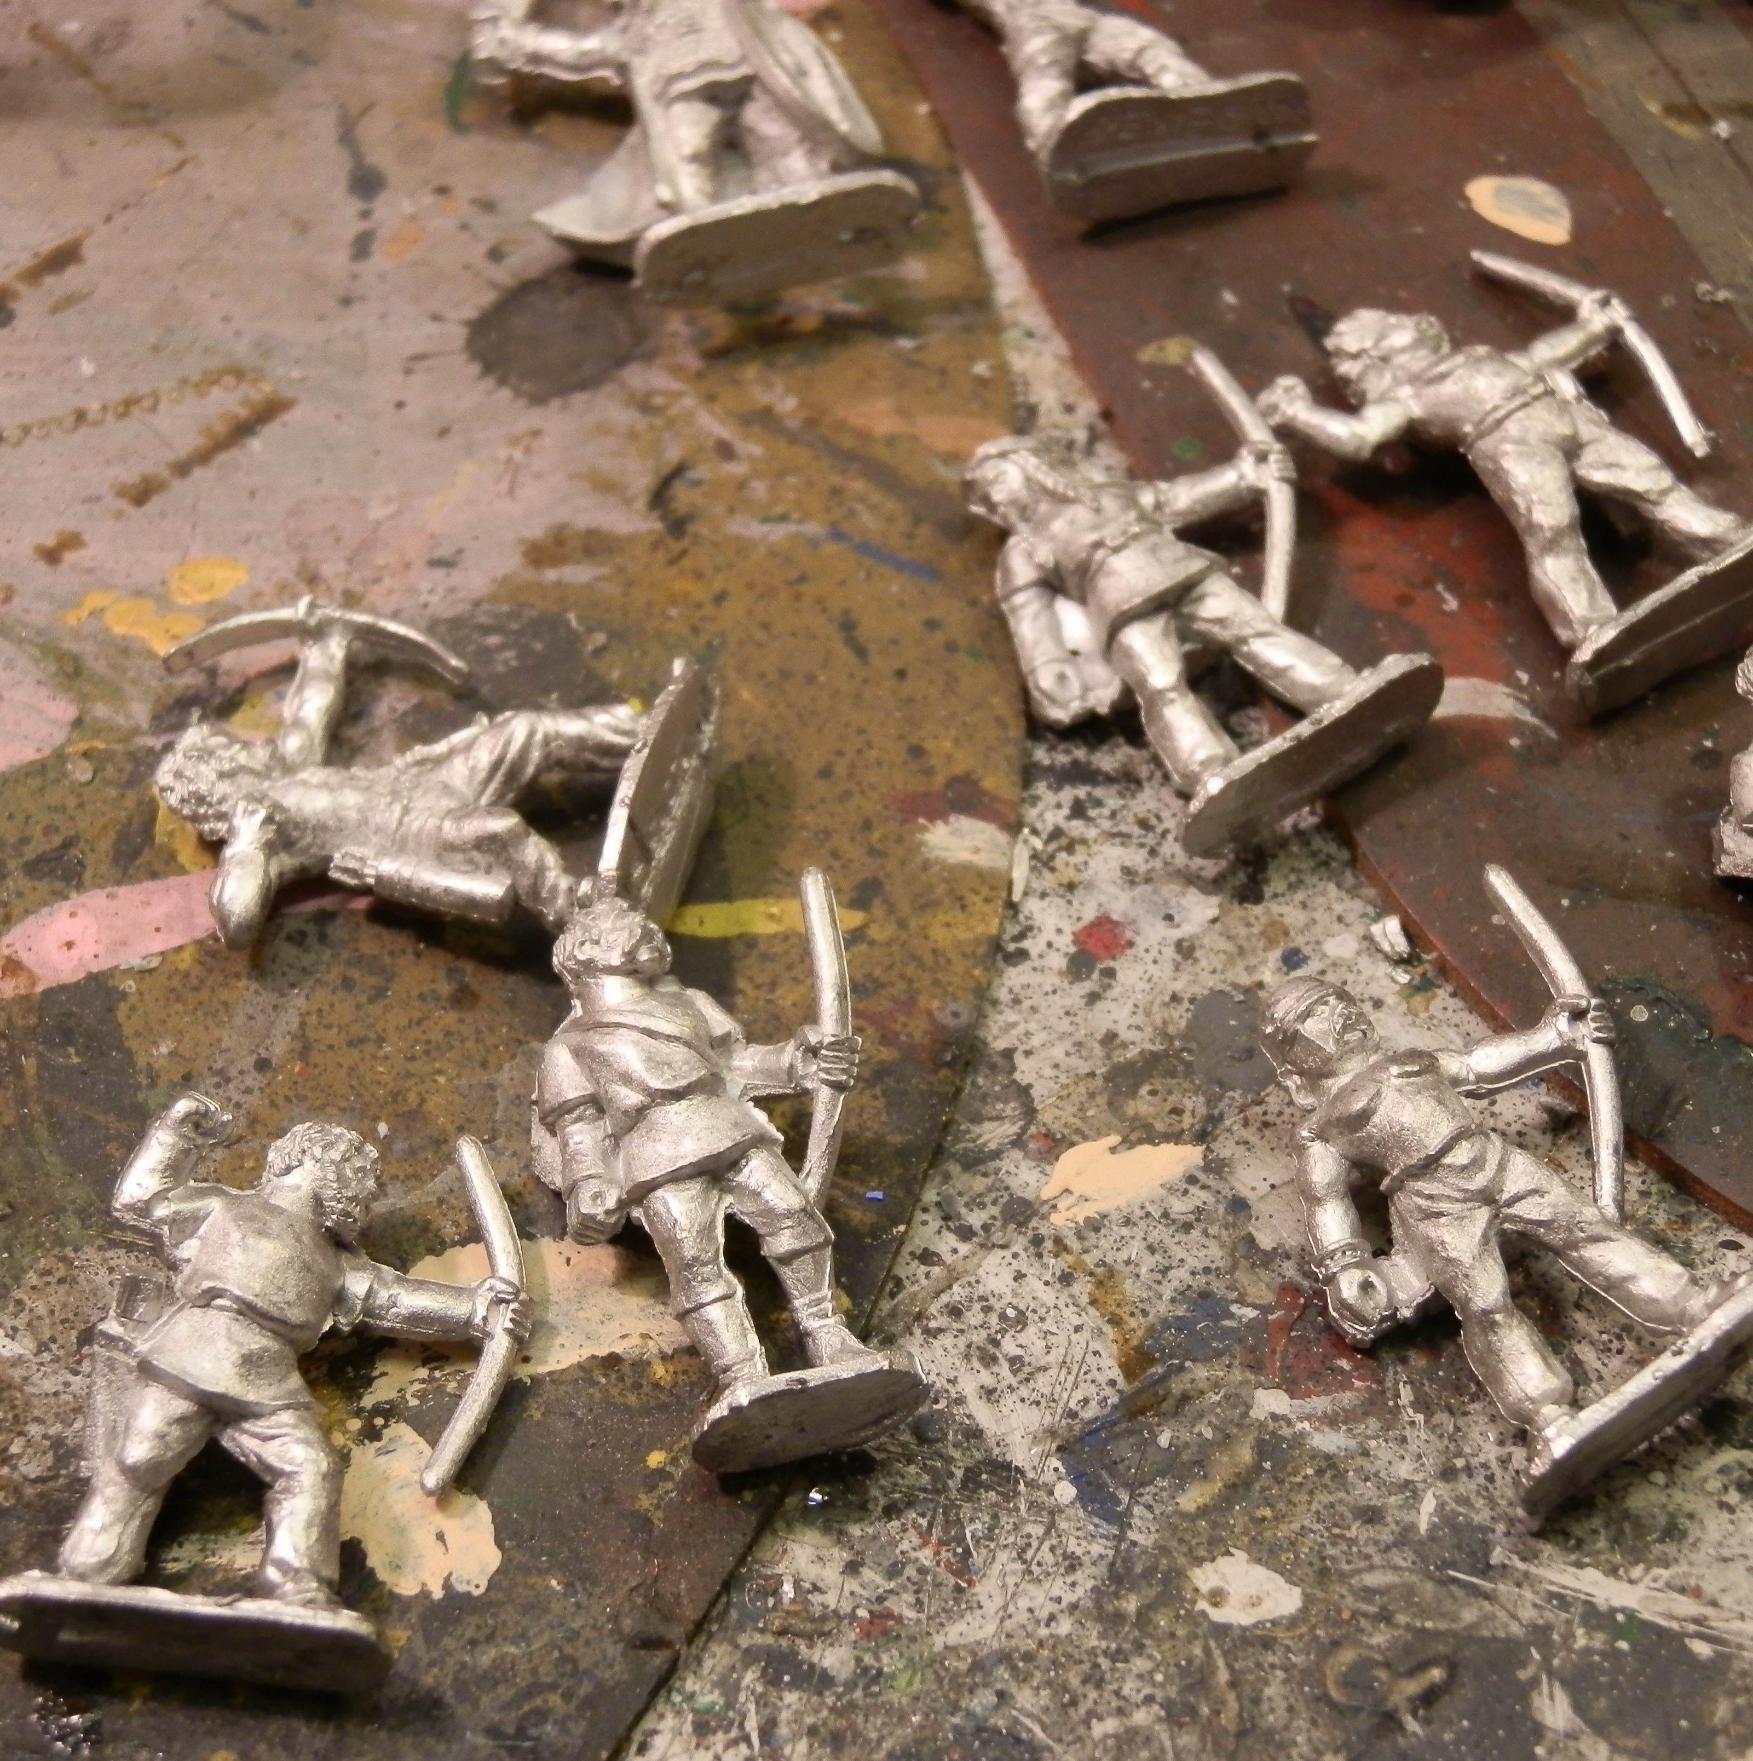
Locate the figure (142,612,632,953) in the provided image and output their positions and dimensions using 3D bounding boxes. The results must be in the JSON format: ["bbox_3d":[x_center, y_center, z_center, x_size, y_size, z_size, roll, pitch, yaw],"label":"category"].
[{"bbox_3d":[-0.024,-0.005,0.210,0.029,0.009,0.025,4,55,12],"label":"figure"}]

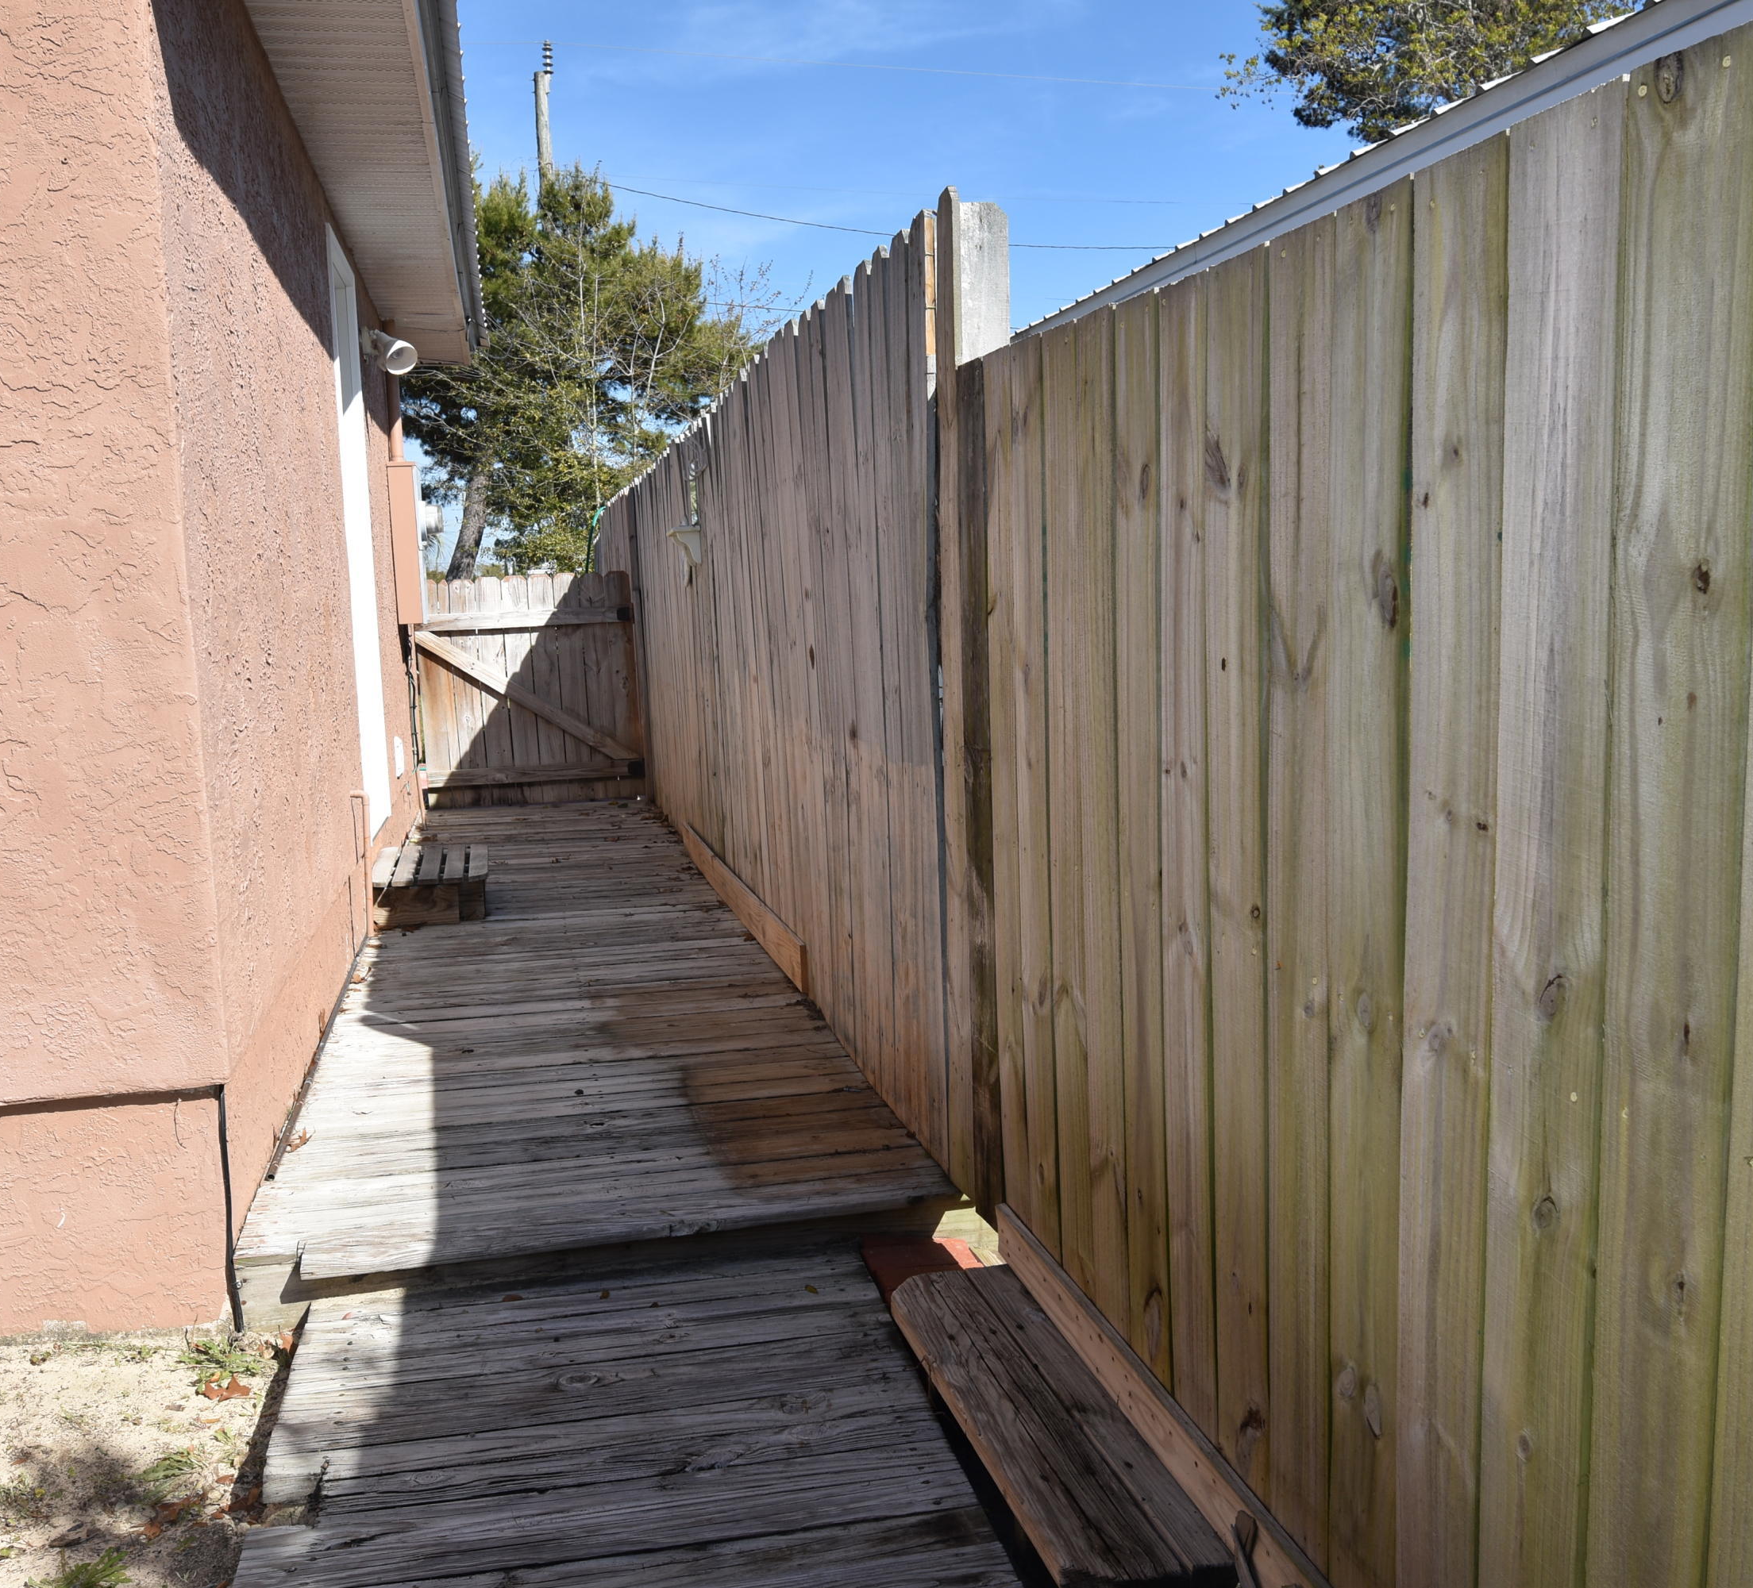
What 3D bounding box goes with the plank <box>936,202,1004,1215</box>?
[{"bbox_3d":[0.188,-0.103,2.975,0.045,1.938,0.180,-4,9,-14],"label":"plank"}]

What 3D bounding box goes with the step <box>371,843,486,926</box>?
[{"bbox_3d":[-1.755,0.365,6.298,0.430,0.172,0.750,-4,9,-14],"label":"step"}]

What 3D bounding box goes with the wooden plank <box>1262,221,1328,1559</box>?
[{"bbox_3d":[0.489,0.200,1.811,0.020,1.620,0.140,-4,9,-14],"label":"wooden plank"}]

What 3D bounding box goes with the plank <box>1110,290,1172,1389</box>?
[{"bbox_3d":[0.380,0.143,2.232,0.020,1.620,0.140,-4,9,-14],"label":"plank"}]

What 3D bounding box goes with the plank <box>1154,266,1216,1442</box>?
[{"bbox_3d":[0.417,0.163,2.089,0.020,1.620,0.140,-4,9,-14],"label":"plank"}]

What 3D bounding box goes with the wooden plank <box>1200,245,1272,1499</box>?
[{"bbox_3d":[0.453,0.181,1.950,0.020,1.620,0.140,-4,9,-14],"label":"wooden plank"}]

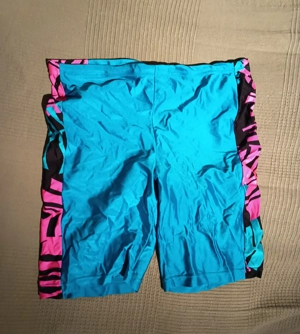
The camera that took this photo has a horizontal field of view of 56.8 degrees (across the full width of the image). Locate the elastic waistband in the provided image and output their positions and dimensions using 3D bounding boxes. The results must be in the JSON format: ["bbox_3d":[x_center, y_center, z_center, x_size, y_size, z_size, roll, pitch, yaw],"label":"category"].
[{"bbox_3d":[-0.005,-0.190,0.530,0.383,0.020,0.036,0,84,0],"label":"elastic waistband"}]

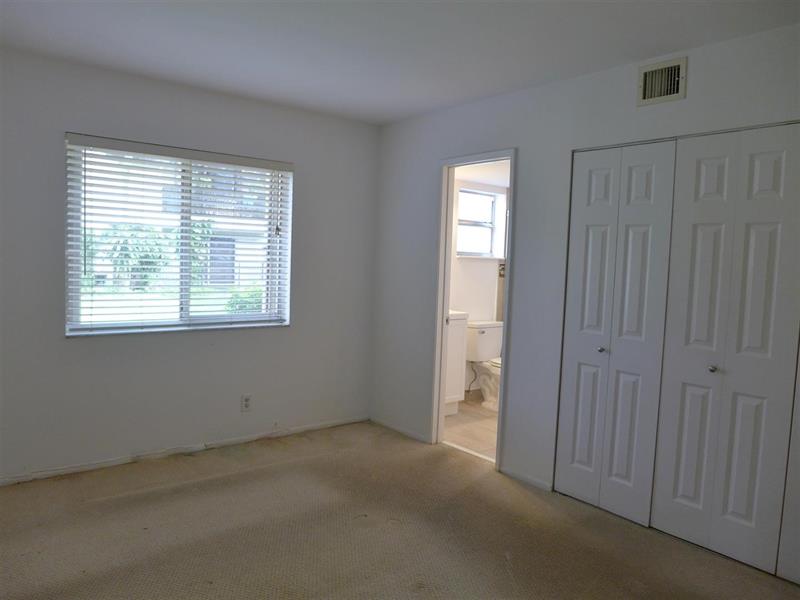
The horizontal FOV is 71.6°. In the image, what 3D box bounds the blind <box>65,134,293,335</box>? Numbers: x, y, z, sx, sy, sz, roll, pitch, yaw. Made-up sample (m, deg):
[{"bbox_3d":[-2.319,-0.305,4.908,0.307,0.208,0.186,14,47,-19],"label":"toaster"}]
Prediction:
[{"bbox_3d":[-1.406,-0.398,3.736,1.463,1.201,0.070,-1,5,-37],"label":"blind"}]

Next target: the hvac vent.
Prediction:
[{"bbox_3d":[1.349,-1.123,2.864,0.025,0.211,0.254,-2,6,-41],"label":"hvac vent"}]

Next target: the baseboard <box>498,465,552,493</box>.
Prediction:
[{"bbox_3d":[0.799,1.141,3.557,0.020,0.054,0.414,-2,6,-41],"label":"baseboard"}]

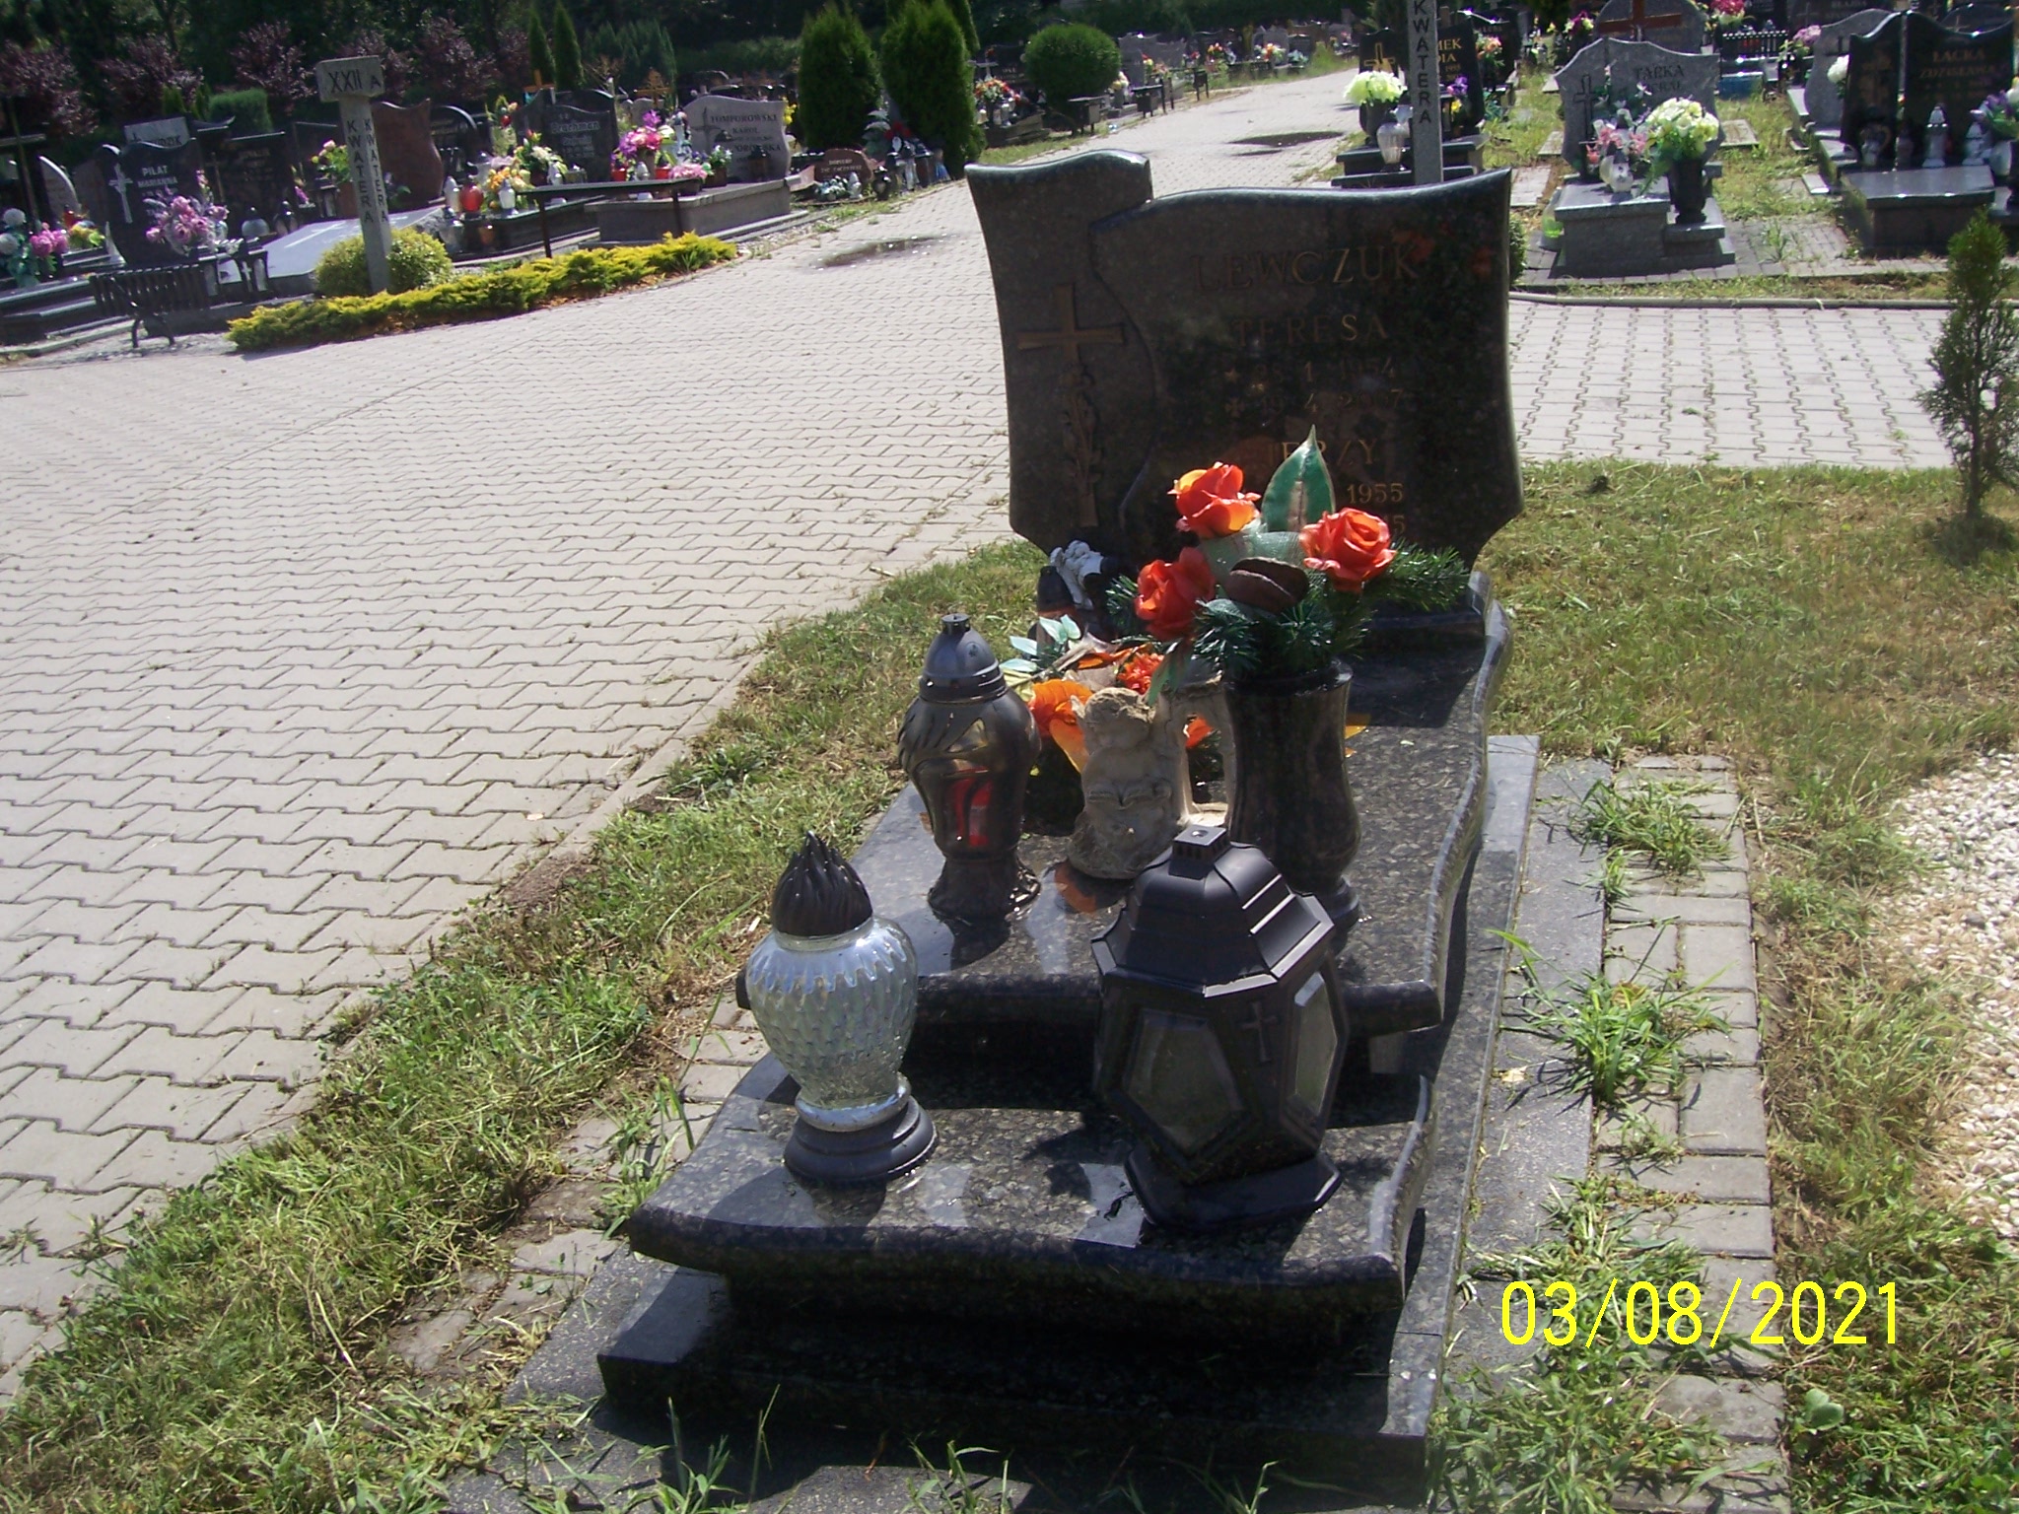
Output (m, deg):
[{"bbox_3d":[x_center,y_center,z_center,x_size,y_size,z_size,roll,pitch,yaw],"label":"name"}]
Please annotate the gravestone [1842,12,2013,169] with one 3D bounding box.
[{"bbox_3d":[4.494,-3.260,9.700,0.770,0.740,0.120,4,23,26],"label":"gravestone"}]

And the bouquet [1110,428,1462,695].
[{"bbox_3d":[0.325,-0.223,2.290,0.385,0.260,0.290,1,24,18],"label":"bouquet"}]

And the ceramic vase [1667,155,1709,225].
[{"bbox_3d":[3.181,-2.659,9.300,0.185,0.310,0.185,3,23,23],"label":"ceramic vase"}]

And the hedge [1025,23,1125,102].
[{"bbox_3d":[0.705,-7.604,21.900,1.100,1.030,1.100,-6,21,2],"label":"hedge"}]

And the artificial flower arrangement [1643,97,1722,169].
[{"bbox_3d":[3.114,-2.901,9.200,0.340,0.320,0.330,1,24,18],"label":"artificial flower arrangement"}]

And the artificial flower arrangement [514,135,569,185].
[{"bbox_3d":[-3.042,-3.879,12.900,0.340,0.310,0.320,-11,23,-10],"label":"artificial flower arrangement"}]

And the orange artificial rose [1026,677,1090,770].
[{"bbox_3d":[0.069,-0.046,2.680,0.095,0.110,0.090,-6,22,2],"label":"orange artificial rose"}]

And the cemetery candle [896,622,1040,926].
[{"bbox_3d":[-0.055,0.006,2.526,0.178,0.390,0.178,1,24,18],"label":"cemetery candle"}]

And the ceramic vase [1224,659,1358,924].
[{"bbox_3d":[0.349,0.048,2.404,0.163,0.320,0.163,1,24,18],"label":"ceramic vase"}]

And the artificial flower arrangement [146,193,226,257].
[{"bbox_3d":[-5.439,-3.517,13.100,0.530,0.420,0.450,5,24,29],"label":"artificial flower arrangement"}]

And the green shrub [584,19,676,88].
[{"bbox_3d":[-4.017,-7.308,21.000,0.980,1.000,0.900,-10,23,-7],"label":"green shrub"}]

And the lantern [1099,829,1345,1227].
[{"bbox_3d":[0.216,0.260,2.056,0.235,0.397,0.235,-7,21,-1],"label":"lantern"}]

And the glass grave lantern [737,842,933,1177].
[{"bbox_3d":[-0.190,0.261,2.190,0.190,0.388,0.190,-3,21,9],"label":"glass grave lantern"}]

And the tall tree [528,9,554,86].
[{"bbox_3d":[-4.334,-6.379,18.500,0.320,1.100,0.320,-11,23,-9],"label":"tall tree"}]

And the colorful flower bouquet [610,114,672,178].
[{"bbox_3d":[-2.284,-3.791,12.300,0.380,0.370,0.340,-10,23,-7],"label":"colorful flower bouquet"}]

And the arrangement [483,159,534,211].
[{"bbox_3d":[-3.749,-4.267,14.800,0.400,0.400,0.360,5,24,29],"label":"arrangement"}]

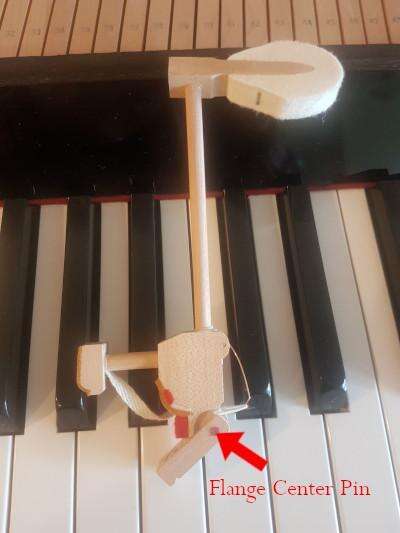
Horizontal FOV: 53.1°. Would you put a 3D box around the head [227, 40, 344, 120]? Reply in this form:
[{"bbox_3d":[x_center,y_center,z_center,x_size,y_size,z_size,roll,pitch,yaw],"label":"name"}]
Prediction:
[{"bbox_3d":[0.031,-0.069,0.147,0.041,0.011,0.027,1,72,0],"label":"head"}]

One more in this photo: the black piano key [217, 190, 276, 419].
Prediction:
[{"bbox_3d":[0.018,0.012,0.164,0.013,0.011,0.095,-3,71,-3],"label":"black piano key"}]

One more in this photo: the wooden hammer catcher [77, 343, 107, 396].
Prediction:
[{"bbox_3d":[-0.038,0.036,0.141,0.009,0.010,0.017,-1,86,-5],"label":"wooden hammer catcher"}]

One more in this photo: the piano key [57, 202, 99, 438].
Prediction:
[{"bbox_3d":[-0.048,0.015,0.161,0.013,0.011,0.095,-3,71,-3],"label":"piano key"}]

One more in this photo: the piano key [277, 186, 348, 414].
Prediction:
[{"bbox_3d":[0.046,0.010,0.165,0.013,0.011,0.095,-3,71,-3],"label":"piano key"}]

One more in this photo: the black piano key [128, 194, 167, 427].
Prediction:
[{"bbox_3d":[-0.022,0.014,0.162,0.013,0.011,0.095,-3,71,-3],"label":"black piano key"}]

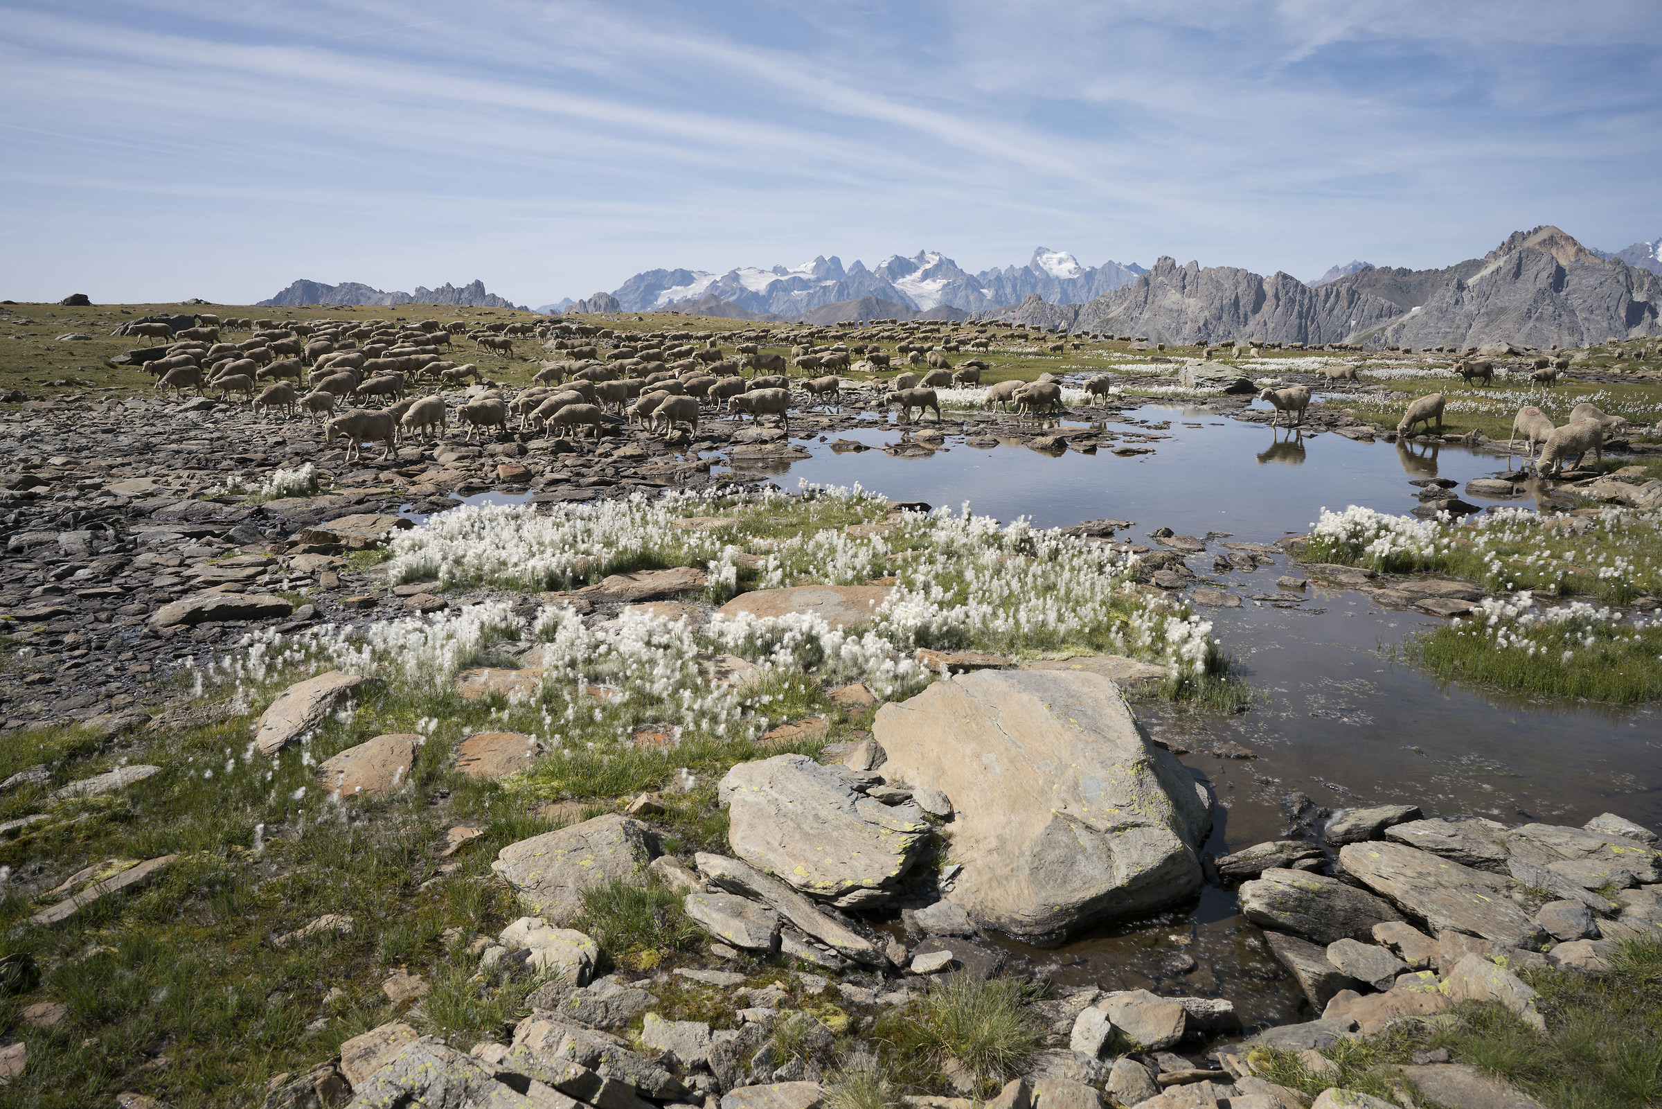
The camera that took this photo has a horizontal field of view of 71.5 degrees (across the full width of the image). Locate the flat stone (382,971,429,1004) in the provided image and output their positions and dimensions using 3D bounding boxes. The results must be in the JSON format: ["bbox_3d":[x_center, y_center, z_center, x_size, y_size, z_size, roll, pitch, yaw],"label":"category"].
[{"bbox_3d":[-1.110,1.145,3.028,0.120,0.050,0.120,-3,12,-15],"label":"flat stone"}]

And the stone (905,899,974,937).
[{"bbox_3d":[0.360,1.139,3.660,0.200,0.090,0.140,2,12,10],"label":"stone"}]

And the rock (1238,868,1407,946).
[{"bbox_3d":[1.446,1.040,3.420,0.450,0.145,0.235,4,12,22],"label":"rock"}]

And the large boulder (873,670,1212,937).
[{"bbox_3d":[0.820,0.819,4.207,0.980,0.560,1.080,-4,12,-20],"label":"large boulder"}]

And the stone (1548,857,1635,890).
[{"bbox_3d":[2.361,0.993,3.593,0.250,0.060,0.160,6,13,27],"label":"stone"}]

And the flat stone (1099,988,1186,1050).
[{"bbox_3d":[0.789,1.173,2.914,0.210,0.110,0.140,-1,11,-5],"label":"flat stone"}]

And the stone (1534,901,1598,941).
[{"bbox_3d":[2.087,1.039,3.283,0.155,0.090,0.125,5,12,24],"label":"stone"}]

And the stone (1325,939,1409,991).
[{"bbox_3d":[1.434,1.096,3.094,0.230,0.090,0.140,8,14,34],"label":"stone"}]

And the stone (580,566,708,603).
[{"bbox_3d":[-1.199,0.189,7.432,0.813,0.174,0.479,-2,11,-8],"label":"stone"}]

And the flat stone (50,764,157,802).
[{"bbox_3d":[-2.820,0.881,4.505,0.360,0.080,0.170,-10,15,-41],"label":"flat stone"}]

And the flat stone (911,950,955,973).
[{"bbox_3d":[0.277,1.104,3.133,0.118,0.033,0.062,-4,12,-20],"label":"flat stone"}]

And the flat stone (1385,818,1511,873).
[{"bbox_3d":[2.101,0.990,3.942,0.400,0.130,0.240,6,13,27],"label":"flat stone"}]

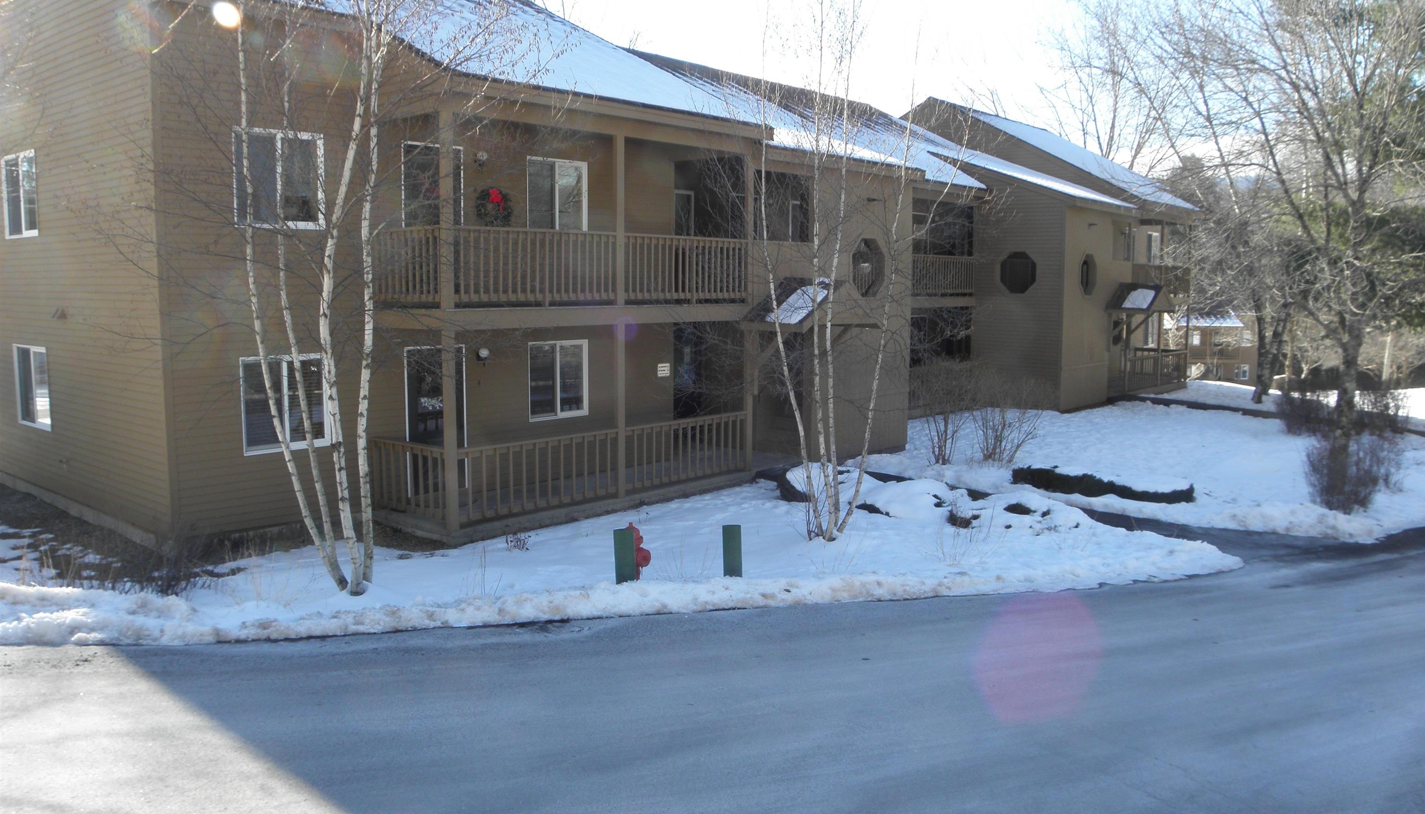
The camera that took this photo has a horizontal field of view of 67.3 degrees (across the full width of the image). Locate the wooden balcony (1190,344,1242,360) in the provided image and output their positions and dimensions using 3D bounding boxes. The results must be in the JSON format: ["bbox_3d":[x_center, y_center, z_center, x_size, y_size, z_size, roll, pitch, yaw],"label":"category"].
[{"bbox_3d":[39.955,-4.299,86.652,5.400,1.250,1.600,-1,7,-7],"label":"wooden balcony"}]

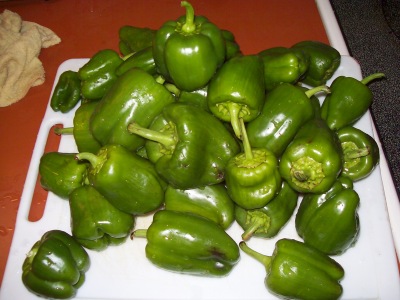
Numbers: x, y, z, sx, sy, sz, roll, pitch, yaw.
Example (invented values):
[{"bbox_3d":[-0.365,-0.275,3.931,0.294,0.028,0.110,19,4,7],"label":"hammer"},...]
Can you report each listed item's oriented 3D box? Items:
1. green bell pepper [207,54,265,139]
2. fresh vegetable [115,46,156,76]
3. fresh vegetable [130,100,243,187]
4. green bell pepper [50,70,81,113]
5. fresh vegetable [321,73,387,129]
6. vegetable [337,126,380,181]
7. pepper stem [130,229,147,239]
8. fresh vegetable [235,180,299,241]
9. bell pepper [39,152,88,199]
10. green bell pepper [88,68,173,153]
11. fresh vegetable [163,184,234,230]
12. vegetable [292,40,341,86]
[{"bbox_3d":[0.045,-0.062,0.506,0.069,0.069,0.119,-3,51,0],"label":"green bell pepper"},{"bbox_3d":[-0.080,-0.115,0.575,0.083,0.054,0.054,-42,68,-12],"label":"fresh vegetable"},{"bbox_3d":[-0.022,-0.009,0.482,0.138,0.095,0.095,11,54,-33],"label":"fresh vegetable"},{"bbox_3d":[-0.193,-0.084,0.598,0.040,0.040,0.062,17,64,11],"label":"green bell pepper"},{"bbox_3d":[0.195,-0.070,0.527,0.054,0.051,0.099,39,75,21],"label":"fresh vegetable"},{"bbox_3d":[0.199,0.004,0.528,0.060,0.078,0.058,0,90,30],"label":"vegetable"},{"bbox_3d":[-0.071,0.097,0.481,0.020,0.009,0.009,-14,62,-6],"label":"pepper stem"},{"bbox_3d":[0.080,0.068,0.492,0.057,0.057,0.085,26,63,15],"label":"fresh vegetable"},{"bbox_3d":[-0.158,0.033,0.497,0.071,0.051,0.051,16,63,12],"label":"bell pepper"},{"bbox_3d":[-0.073,-0.052,0.480,0.114,0.070,0.076,-44,67,-6],"label":"green bell pepper"},{"bbox_3d":[-0.006,0.061,0.474,0.094,0.057,0.060,20,64,13],"label":"fresh vegetable"},{"bbox_3d":[0.172,-0.126,0.615,0.072,0.058,0.058,43,70,13],"label":"vegetable"}]

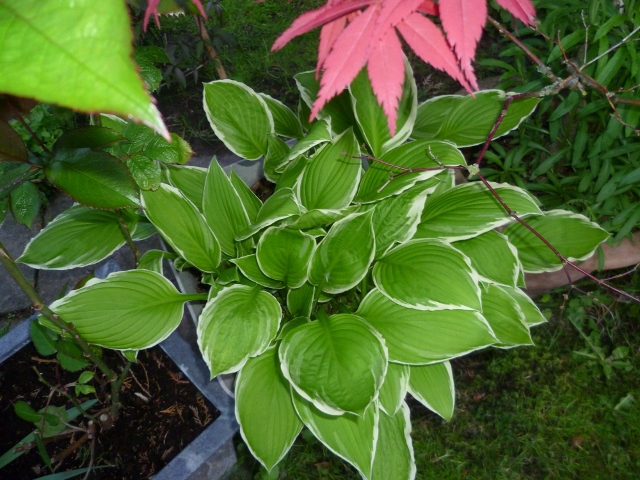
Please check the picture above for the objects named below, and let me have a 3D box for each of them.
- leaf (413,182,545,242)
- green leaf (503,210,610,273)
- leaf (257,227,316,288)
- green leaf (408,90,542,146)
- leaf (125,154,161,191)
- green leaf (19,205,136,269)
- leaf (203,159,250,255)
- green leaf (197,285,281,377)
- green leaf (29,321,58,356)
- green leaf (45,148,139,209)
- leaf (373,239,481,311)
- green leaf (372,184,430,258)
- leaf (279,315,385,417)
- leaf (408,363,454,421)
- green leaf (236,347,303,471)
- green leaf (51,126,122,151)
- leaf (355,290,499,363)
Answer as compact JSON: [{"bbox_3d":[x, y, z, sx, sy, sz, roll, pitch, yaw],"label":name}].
[{"bbox_3d":[0.261,-0.047,0.847,0.223,0.035,0.105,-6,50,-16],"label":"leaf"},{"bbox_3d":[0.391,0.003,0.860,0.202,0.032,0.110,-1,53,-8],"label":"green leaf"},{"bbox_3d":[-0.054,0.026,0.810,0.092,0.040,0.094,-3,78,-1],"label":"leaf"},{"bbox_3d":[0.289,-0.225,0.950,0.251,0.035,0.105,-13,57,-9],"label":"green leaf"},{"bbox_3d":[-0.194,-0.075,0.578,0.034,0.012,0.044,-20,83,-12],"label":"leaf"},{"bbox_3d":[-0.409,-0.006,0.873,0.206,0.032,0.105,-21,55,-5],"label":"green leaf"},{"bbox_3d":[-0.161,-0.056,0.865,0.075,0.030,0.167,-12,79,-12],"label":"leaf"},{"bbox_3d":[-0.133,0.143,0.795,0.115,0.040,0.142,26,86,10],"label":"green leaf"},{"bbox_3d":[-0.409,0.146,0.769,0.042,0.013,0.059,-33,96,-22],"label":"green leaf"},{"bbox_3d":[-0.184,-0.050,0.424,0.086,0.016,0.050,28,56,-1],"label":"green leaf"},{"bbox_3d":[0.161,0.054,0.760,0.169,0.035,0.112,24,56,1],"label":"leaf"},{"bbox_3d":[0.139,-0.032,0.855,0.085,0.035,0.161,39,79,2],"label":"green leaf"},{"bbox_3d":[0.019,0.161,0.682,0.132,0.042,0.146,-20,96,-14],"label":"leaf"},{"bbox_3d":[0.184,0.240,0.870,0.085,0.030,0.140,-21,98,-9],"label":"leaf"},{"bbox_3d":[-0.068,0.226,0.706,0.098,0.030,0.172,2,81,2],"label":"green leaf"},{"bbox_3d":[-0.206,-0.086,0.460,0.065,0.012,0.036,-7,43,0],"label":"green leaf"},{"bbox_3d":[0.152,0.123,0.745,0.210,0.035,0.112,16,54,-2],"label":"leaf"}]

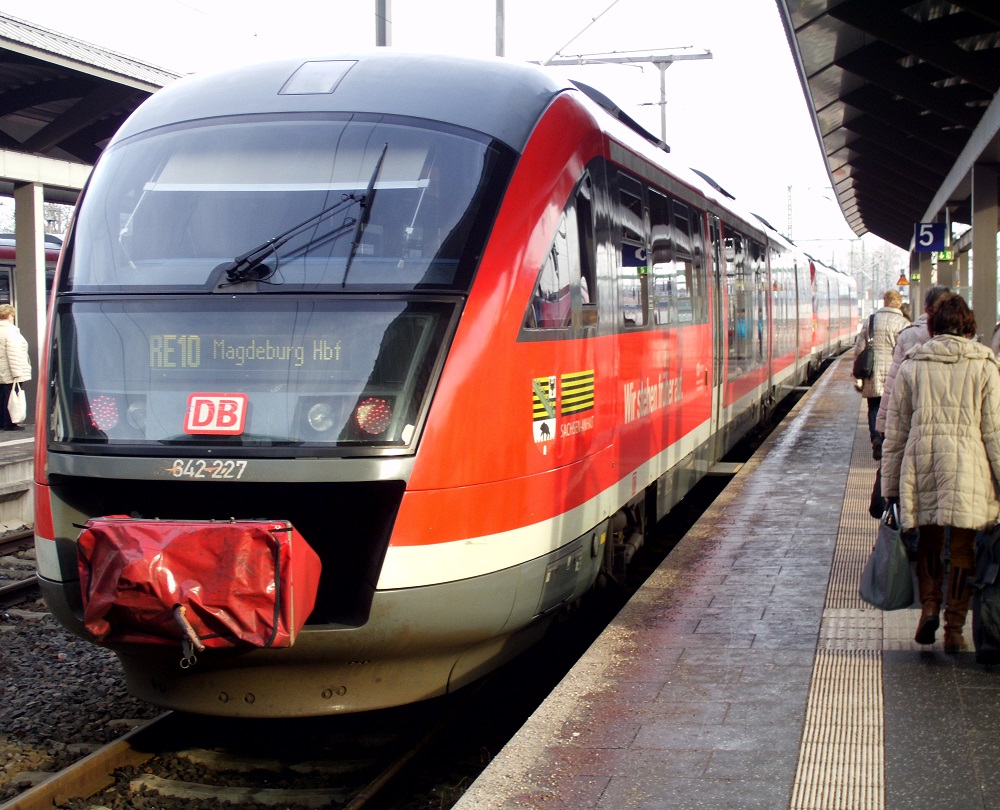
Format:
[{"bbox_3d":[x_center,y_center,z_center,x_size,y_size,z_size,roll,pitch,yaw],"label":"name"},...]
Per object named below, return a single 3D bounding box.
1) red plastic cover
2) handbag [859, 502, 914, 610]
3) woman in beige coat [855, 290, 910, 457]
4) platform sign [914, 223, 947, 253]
[{"bbox_3d":[-1.361,0.782,8.885,0.950,0.550,0.550,0,3,11],"label":"red plastic cover"},{"bbox_3d":[1.799,0.701,9.150,0.175,0.490,0.310,-1,3,-21],"label":"handbag"},{"bbox_3d":[3.942,-0.307,20.100,0.600,1.726,0.480,0,3,11],"label":"woman in beige coat"},{"bbox_3d":[7.093,-2.758,32.400,0.510,0.485,0.100,0,3,11],"label":"platform sign"}]

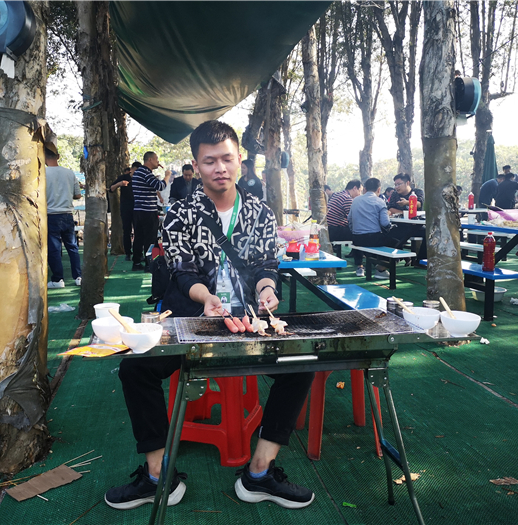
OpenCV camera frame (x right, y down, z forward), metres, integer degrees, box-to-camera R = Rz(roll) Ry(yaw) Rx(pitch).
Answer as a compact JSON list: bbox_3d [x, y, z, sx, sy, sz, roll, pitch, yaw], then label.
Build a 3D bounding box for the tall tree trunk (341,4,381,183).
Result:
[{"bbox_3d":[1.951,-2.719,10.342,0.750,4.900,0.700,0,7,0],"label":"tall tree trunk"}]

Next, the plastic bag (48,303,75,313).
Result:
[{"bbox_3d":[-1.733,0.407,4.869,0.280,0.055,0.170,0,7,0],"label":"plastic bag"}]

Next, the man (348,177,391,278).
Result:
[{"bbox_3d":[1.411,-0.441,6.848,0.500,1.250,0.620,6,10,42],"label":"man"}]

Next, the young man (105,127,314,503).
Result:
[{"bbox_3d":[-0.167,0.150,2.120,0.720,1.330,0.680,0,8,-2],"label":"young man"}]

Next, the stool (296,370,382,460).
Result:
[{"bbox_3d":[0.341,0.560,2.340,0.325,0.450,0.325,-1,8,-7],"label":"stool"}]

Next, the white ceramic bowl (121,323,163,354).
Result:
[{"bbox_3d":[-0.306,0.202,1.420,0.114,0.064,0.114,0,7,0],"label":"white ceramic bowl"}]

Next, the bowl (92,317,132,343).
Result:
[{"bbox_3d":[-0.396,0.187,1.480,0.114,0.063,0.114,0,7,0],"label":"bowl"}]

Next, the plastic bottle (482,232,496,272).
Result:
[{"bbox_3d":[1.898,-0.086,4.500,0.102,0.322,0.102,0,7,0],"label":"plastic bottle"}]

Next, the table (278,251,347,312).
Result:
[{"bbox_3d":[0.071,0.246,3.504,0.600,0.720,1.250,-1,7,-10],"label":"table"}]

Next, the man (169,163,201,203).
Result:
[{"bbox_3d":[-1.090,-0.710,8.250,0.500,1.580,0.420,0,8,2],"label":"man"}]

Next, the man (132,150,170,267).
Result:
[{"bbox_3d":[-1.477,-0.690,7.500,0.520,1.670,0.500,-2,8,-15],"label":"man"}]

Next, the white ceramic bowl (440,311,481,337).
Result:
[{"bbox_3d":[0.602,0.184,1.635,0.117,0.059,0.117,0,7,0],"label":"white ceramic bowl"}]

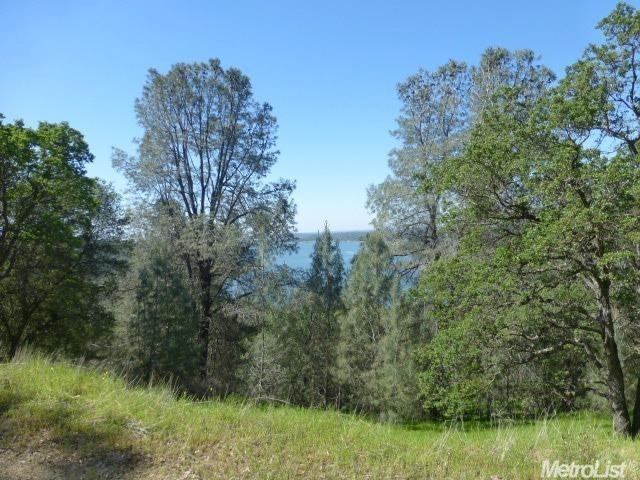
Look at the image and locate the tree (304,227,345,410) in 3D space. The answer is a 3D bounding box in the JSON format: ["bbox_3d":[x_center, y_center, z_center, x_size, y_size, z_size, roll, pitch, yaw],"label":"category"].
[{"bbox_3d":[0.152,2.586,15.000,1.350,6.220,1.500,0,1,0],"label":"tree"}]

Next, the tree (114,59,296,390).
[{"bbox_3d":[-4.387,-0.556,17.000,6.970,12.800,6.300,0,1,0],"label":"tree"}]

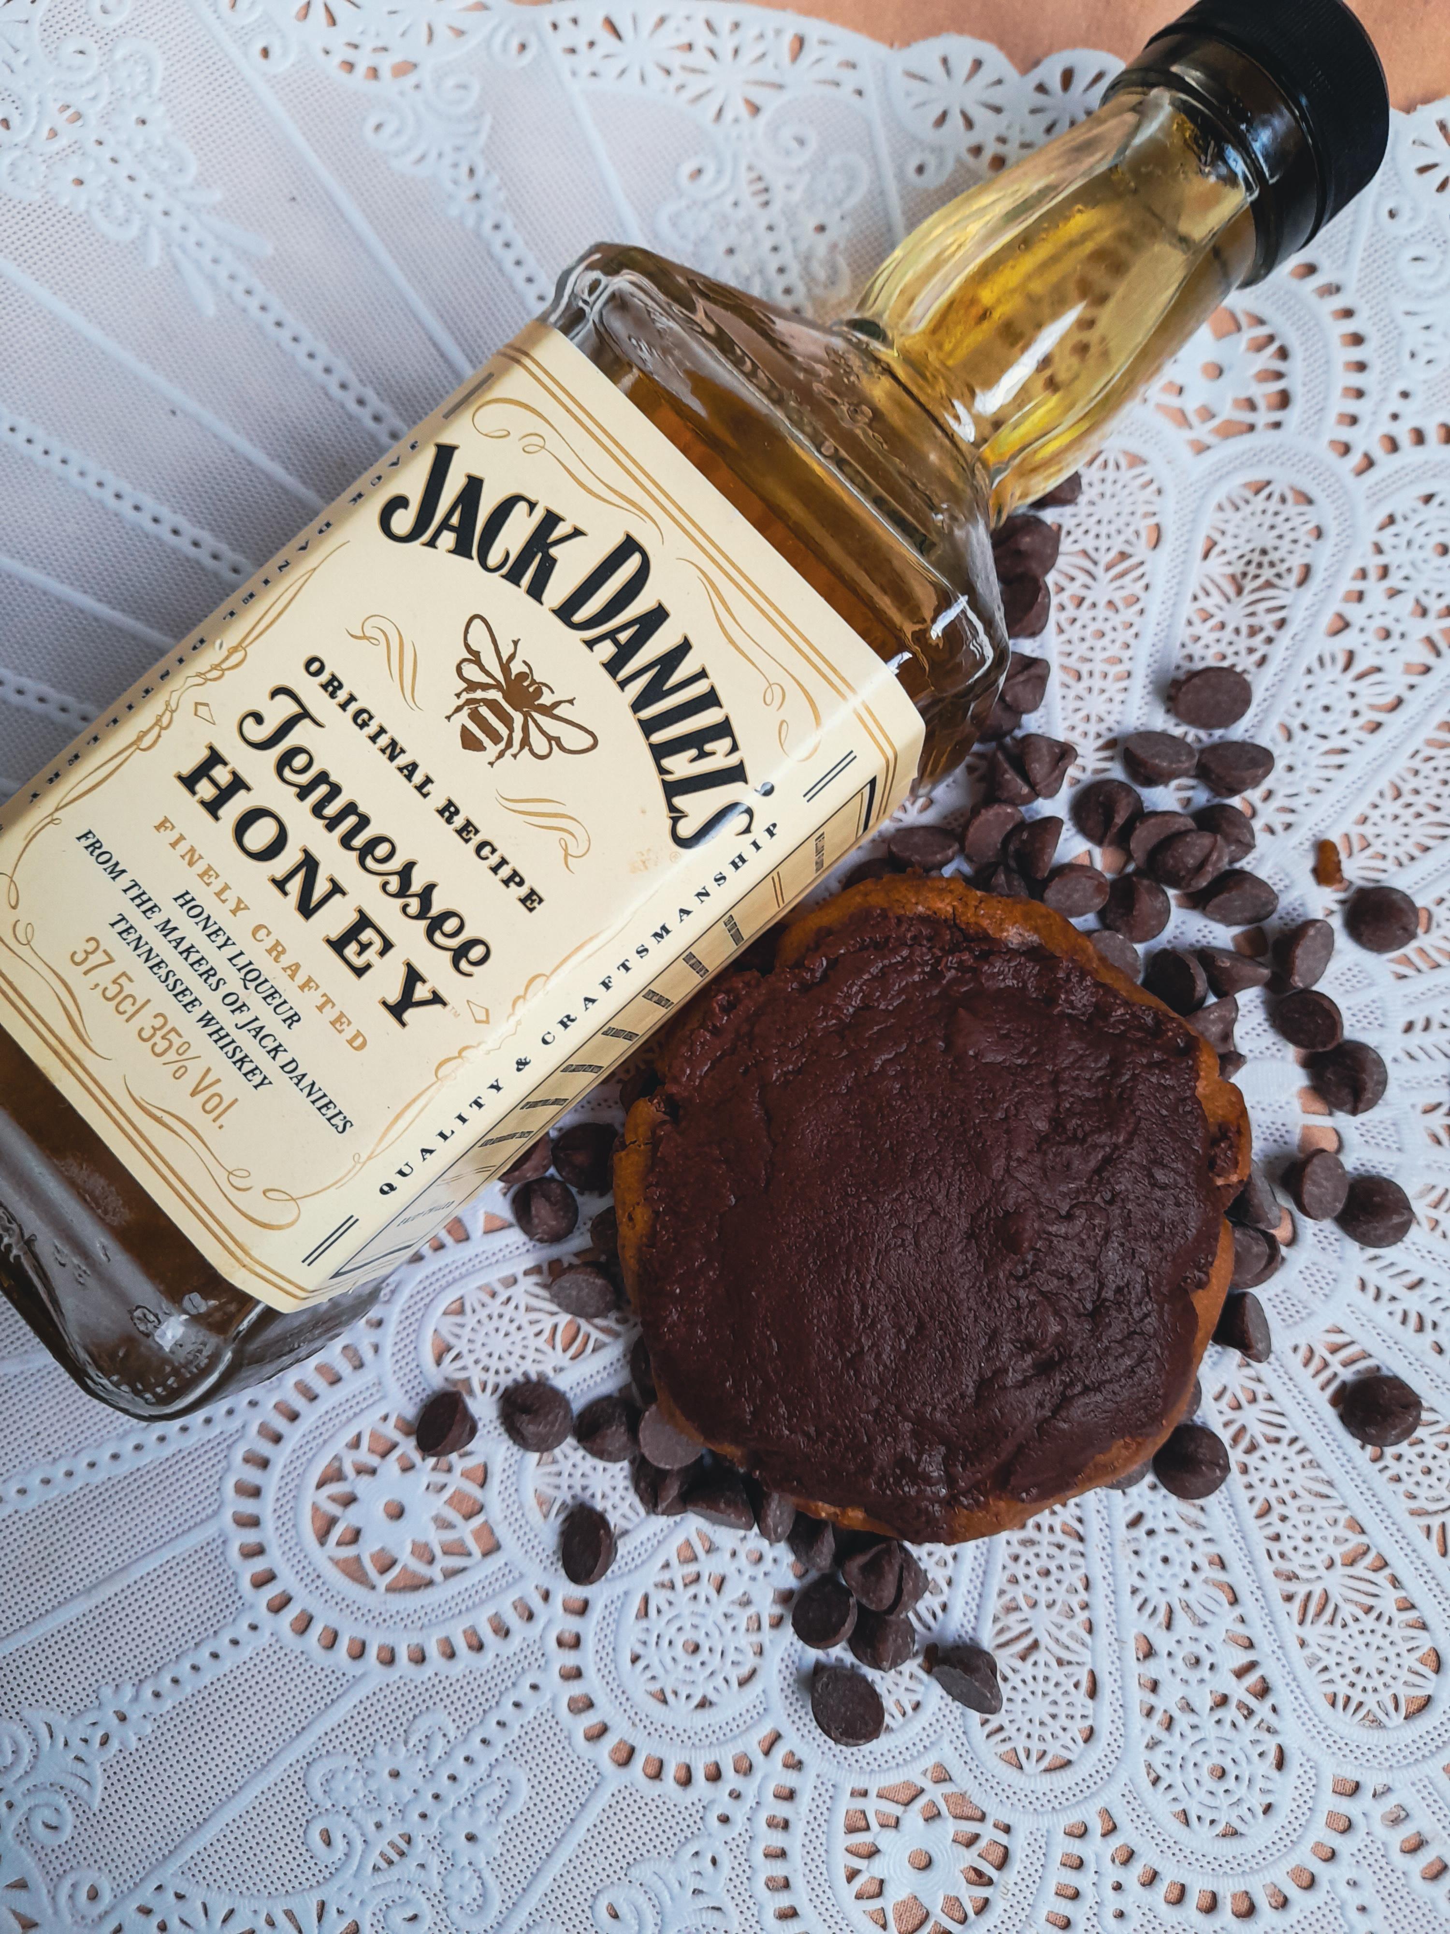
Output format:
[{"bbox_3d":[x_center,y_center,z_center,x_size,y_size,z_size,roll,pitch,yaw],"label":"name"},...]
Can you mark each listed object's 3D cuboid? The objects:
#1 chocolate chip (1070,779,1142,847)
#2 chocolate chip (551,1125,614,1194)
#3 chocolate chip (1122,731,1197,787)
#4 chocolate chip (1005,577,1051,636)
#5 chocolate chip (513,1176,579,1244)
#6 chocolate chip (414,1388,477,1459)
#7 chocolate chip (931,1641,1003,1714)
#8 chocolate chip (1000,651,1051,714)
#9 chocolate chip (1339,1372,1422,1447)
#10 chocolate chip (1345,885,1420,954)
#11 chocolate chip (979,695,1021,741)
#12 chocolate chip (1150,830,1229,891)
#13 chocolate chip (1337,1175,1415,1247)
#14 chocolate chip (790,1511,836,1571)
[{"bbox_3d":[0.056,-0.023,0.206,0.010,0.007,0.010,0,94,-6],"label":"chocolate chip"},{"bbox_3d":[-0.021,0.027,0.199,0.010,0.007,0.010,-3,81,17],"label":"chocolate chip"},{"bbox_3d":[0.062,-0.029,0.203,0.011,0.011,0.006,17,129,4],"label":"chocolate chip"},{"bbox_3d":[0.045,-0.051,0.205,0.006,0.010,0.010,29,87,-34],"label":"chocolate chip"},{"bbox_3d":[-0.027,0.035,0.202,0.010,0.007,0.010,0,86,4],"label":"chocolate chip"},{"bbox_3d":[-0.039,0.067,0.202,0.006,0.010,0.010,24,49,-30],"label":"chocolate chip"},{"bbox_3d":[0.035,0.097,0.194,0.011,0.011,0.007,22,51,20],"label":"chocolate chip"},{"bbox_3d":[0.044,-0.042,0.206,0.007,0.010,0.010,-48,45,34],"label":"chocolate chip"},{"bbox_3d":[0.092,0.061,0.193,0.010,0.007,0.010,2,75,-8],"label":"chocolate chip"},{"bbox_3d":[0.095,-0.007,0.200,0.010,0.007,0.010,0,87,-4],"label":"chocolate chip"},{"bbox_3d":[0.039,-0.038,0.207,0.010,0.007,0.010,0,87,3],"label":"chocolate chip"},{"bbox_3d":[0.066,-0.013,0.195,0.010,0.007,0.010,-20,130,0],"label":"chocolate chip"},{"bbox_3d":[0.091,0.034,0.193,0.010,0.007,0.010,0,87,-2],"label":"chocolate chip"},{"bbox_3d":[0.013,0.083,0.201,0.010,0.010,0.007,-21,41,7],"label":"chocolate chip"}]

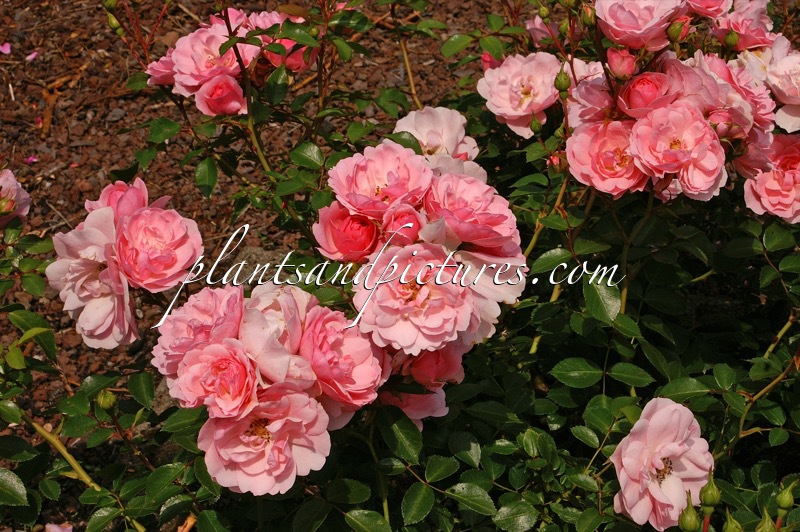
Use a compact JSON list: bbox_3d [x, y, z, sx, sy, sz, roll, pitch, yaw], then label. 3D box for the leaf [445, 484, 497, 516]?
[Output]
[{"bbox_3d":[0.047,0.155,1.100,0.038,0.007,0.019,26,60,9],"label":"leaf"}]

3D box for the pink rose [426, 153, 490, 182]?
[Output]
[{"bbox_3d":[0.040,-0.066,1.170,0.050,0.032,0.042,0,53,-11],"label":"pink rose"}]

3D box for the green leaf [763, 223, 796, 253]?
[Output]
[{"bbox_3d":[0.289,-0.021,1.270,0.028,0.007,0.022,-37,73,-21],"label":"green leaf"}]

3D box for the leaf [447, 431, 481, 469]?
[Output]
[{"bbox_3d":[0.043,0.121,1.100,0.021,0.005,0.030,-29,64,-16],"label":"leaf"}]

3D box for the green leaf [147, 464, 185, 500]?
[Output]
[{"bbox_3d":[-0.149,0.138,1.060,0.032,0.008,0.019,-43,62,-15],"label":"green leaf"}]

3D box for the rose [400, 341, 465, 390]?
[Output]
[{"bbox_3d":[0.021,0.062,1.080,0.050,0.044,0.048,-15,44,-16],"label":"rose"}]

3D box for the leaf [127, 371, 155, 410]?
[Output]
[{"bbox_3d":[-0.174,0.084,1.120,0.017,0.005,0.029,-16,61,-9],"label":"leaf"}]

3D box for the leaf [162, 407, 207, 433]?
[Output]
[{"bbox_3d":[-0.140,0.100,1.080,0.033,0.005,0.016,-26,54,-20],"label":"leaf"}]

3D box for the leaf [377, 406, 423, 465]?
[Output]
[{"bbox_3d":[-0.001,0.108,1.060,0.025,0.010,0.043,-34,85,-25],"label":"leaf"}]

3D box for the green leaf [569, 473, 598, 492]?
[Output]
[{"bbox_3d":[0.124,0.147,1.130,0.023,0.007,0.013,27,55,13],"label":"green leaf"}]

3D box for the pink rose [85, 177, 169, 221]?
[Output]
[{"bbox_3d":[-0.187,-0.036,1.140,0.058,0.052,0.054,0,42,0],"label":"pink rose"}]

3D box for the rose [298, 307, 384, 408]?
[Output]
[{"bbox_3d":[-0.037,0.058,1.060,0.060,0.038,0.066,0,78,-31],"label":"rose"}]

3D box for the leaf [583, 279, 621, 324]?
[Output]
[{"bbox_3d":[0.139,0.023,1.150,0.026,0.008,0.044,-22,72,-18],"label":"leaf"}]

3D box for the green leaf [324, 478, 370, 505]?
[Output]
[{"bbox_3d":[-0.034,0.146,1.080,0.030,0.005,0.018,-9,50,-8],"label":"green leaf"}]

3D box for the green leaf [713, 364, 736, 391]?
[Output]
[{"bbox_3d":[0.231,0.079,1.180,0.016,0.007,0.020,-9,64,-5],"label":"green leaf"}]

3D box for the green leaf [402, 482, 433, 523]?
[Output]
[{"bbox_3d":[0.011,0.153,1.070,0.019,0.007,0.030,27,72,10],"label":"green leaf"}]

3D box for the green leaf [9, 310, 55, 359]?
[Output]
[{"bbox_3d":[-0.247,0.047,1.120,0.048,0.012,0.021,44,57,12],"label":"green leaf"}]

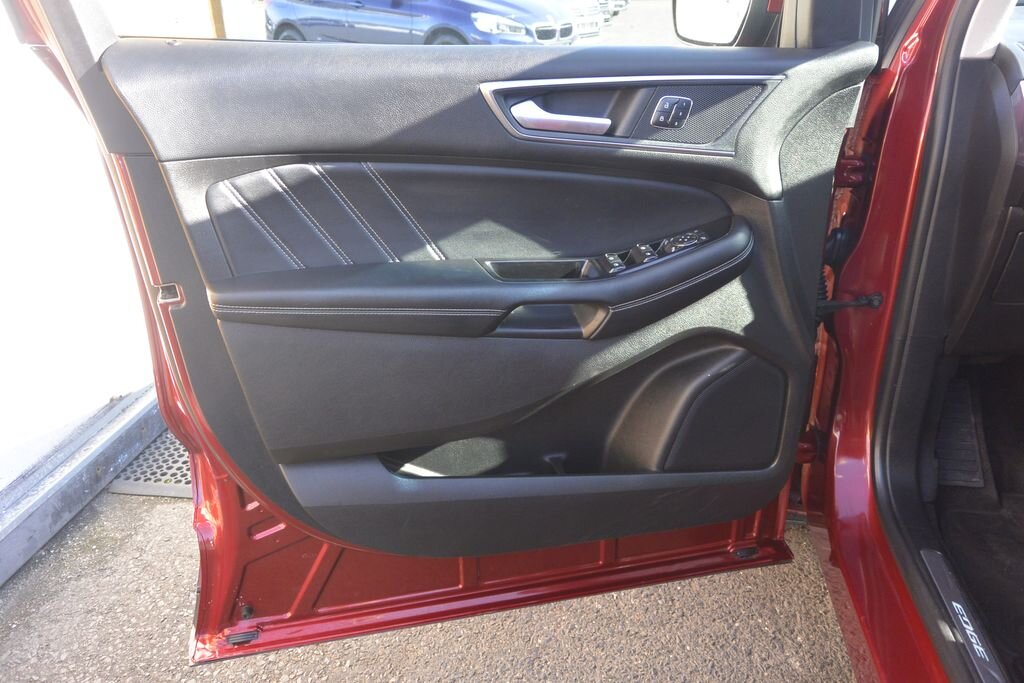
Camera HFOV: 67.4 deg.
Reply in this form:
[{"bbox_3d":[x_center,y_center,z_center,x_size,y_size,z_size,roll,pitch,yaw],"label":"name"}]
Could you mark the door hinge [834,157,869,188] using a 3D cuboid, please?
[{"bbox_3d":[0.474,-0.237,1.075,0.038,0.044,0.048,-6,25,-12],"label":"door hinge"}]

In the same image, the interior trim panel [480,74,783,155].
[{"bbox_3d":[0.136,-0.258,0.874,0.342,0.081,0.045,-6,25,-12],"label":"interior trim panel"}]

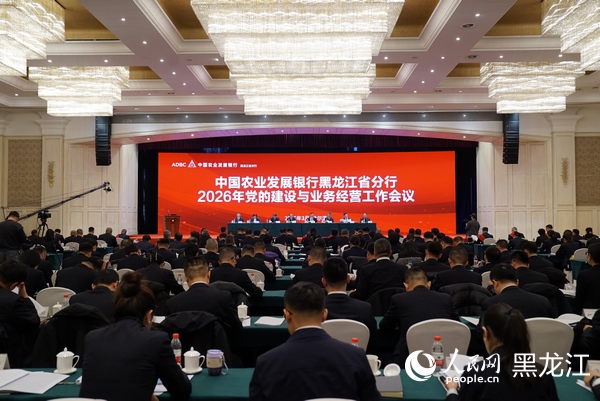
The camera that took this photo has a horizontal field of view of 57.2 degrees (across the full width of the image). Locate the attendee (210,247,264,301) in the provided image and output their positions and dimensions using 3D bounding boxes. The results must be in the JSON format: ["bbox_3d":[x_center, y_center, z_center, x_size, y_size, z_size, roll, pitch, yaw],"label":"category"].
[{"bbox_3d":[-0.660,1.138,5.736,0.550,1.280,0.750,0,-2,4],"label":"attendee"}]

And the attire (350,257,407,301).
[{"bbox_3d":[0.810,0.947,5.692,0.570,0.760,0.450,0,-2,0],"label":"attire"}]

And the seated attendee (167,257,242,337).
[{"bbox_3d":[-0.710,1.069,4.087,0.560,1.310,0.750,0,-2,3],"label":"seated attendee"}]

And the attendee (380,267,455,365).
[{"bbox_3d":[0.803,1.056,3.780,0.520,1.200,0.780,0,-2,1],"label":"attendee"}]

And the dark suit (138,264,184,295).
[{"bbox_3d":[-1.435,0.996,5.620,0.500,0.700,0.520,0,-2,1],"label":"dark suit"}]

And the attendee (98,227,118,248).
[{"bbox_3d":[-5.965,1.499,17.100,0.520,1.290,0.750,0,-2,1],"label":"attendee"}]

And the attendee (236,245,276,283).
[{"bbox_3d":[-0.661,1.193,7.500,0.520,1.240,0.780,0,-2,1],"label":"attendee"}]

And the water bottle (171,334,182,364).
[{"bbox_3d":[-0.636,0.785,2.840,0.060,0.187,0.060,0,-2,1],"label":"water bottle"}]

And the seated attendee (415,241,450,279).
[{"bbox_3d":[1.770,1.197,7.385,0.520,1.270,0.750,0,-2,-4],"label":"seated attendee"}]

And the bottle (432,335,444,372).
[{"bbox_3d":[0.755,0.838,2.994,0.064,0.200,0.064,0,-2,0],"label":"bottle"}]

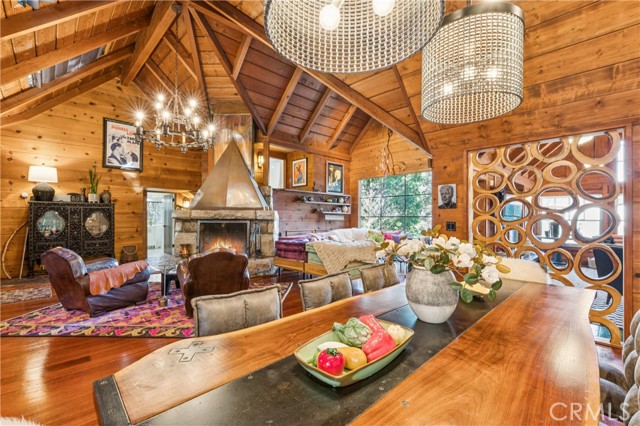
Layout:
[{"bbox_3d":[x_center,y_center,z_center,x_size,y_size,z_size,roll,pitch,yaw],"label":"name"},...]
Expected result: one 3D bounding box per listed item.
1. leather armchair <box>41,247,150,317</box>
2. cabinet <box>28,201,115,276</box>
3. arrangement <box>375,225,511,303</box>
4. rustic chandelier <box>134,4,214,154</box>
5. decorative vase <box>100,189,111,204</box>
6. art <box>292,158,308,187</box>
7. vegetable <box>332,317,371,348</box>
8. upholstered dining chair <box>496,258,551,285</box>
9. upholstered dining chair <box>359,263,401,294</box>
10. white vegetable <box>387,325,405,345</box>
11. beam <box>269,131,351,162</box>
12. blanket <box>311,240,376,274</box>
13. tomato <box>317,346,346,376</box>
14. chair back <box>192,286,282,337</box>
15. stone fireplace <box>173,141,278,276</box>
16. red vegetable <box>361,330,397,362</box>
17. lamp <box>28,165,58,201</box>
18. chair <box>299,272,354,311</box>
[{"bbox_3d":[-3.310,0.940,4.250,0.870,0.900,1.000,0,0,25],"label":"leather armchair"},{"bbox_3d":[-6.030,0.570,6.980,1.550,1.660,0.450,0,0,-44],"label":"cabinet"},{"bbox_3d":[0.710,0.285,1.690,0.700,0.430,0.520,0,0,22],"label":"arrangement"},{"bbox_3d":[-2.217,-2.135,4.420,1.080,2.170,1.080,0,0,-44],"label":"rustic chandelier"},{"bbox_3d":[-5.590,-0.435,7.410,0.200,0.350,0.200,0,0,-44],"label":"decorative vase"},{"bbox_3d":[-0.614,-1.243,8.880,0.035,0.840,0.740,0,0,-44],"label":"art"},{"bbox_3d":[0.128,0.470,1.107,0.150,0.100,0.105,0,0,32],"label":"vegetable"},{"bbox_3d":[1.860,0.930,2.800,0.600,0.940,0.600,0,0,43],"label":"upholstered dining chair"},{"bbox_3d":[0.660,0.860,2.100,0.480,0.860,0.580,0,0,-44],"label":"upholstered dining chair"},{"bbox_3d":[0.303,0.482,1.115,0.073,0.068,0.073,0,0,0],"label":"white vegetable"},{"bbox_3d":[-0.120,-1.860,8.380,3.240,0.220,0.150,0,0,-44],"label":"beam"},{"bbox_3d":[0.470,0.800,5.200,1.220,0.560,0.500,0,0,44],"label":"blanket"},{"bbox_3d":[0.034,0.472,0.895,0.085,0.080,0.085,0,0,0],"label":"tomato"},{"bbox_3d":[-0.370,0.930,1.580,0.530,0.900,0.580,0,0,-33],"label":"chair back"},{"bbox_3d":[-2.120,-0.130,6.620,2.220,3.060,1.000,0,0,1],"label":"stone fireplace"},{"bbox_3d":[0.215,0.485,1.030,0.100,0.090,0.120,0,0,37],"label":"red vegetable"},{"bbox_3d":[-5.730,-0.633,5.900,0.440,0.760,0.440,0,0,-44],"label":"lamp"},{"bbox_3d":[0.235,0.950,2.020,0.530,0.900,0.600,0,0,-42],"label":"chair"}]

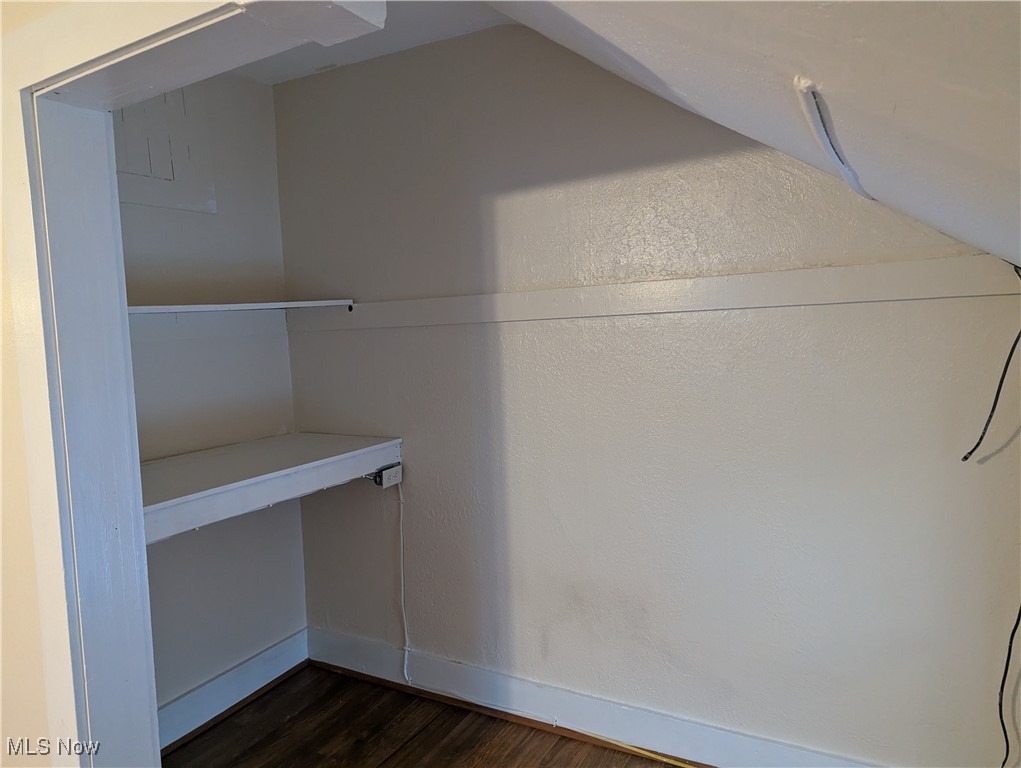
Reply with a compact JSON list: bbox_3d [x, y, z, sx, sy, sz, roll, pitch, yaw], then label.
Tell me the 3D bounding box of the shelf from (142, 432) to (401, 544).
[{"bbox_3d":[-0.861,0.283,2.173,0.542,0.091,1.105,0,4,26],"label":"shelf"}]

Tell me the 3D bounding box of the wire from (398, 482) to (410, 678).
[{"bbox_3d":[-0.384,0.731,2.571,0.032,0.748,0.020,0,5,30],"label":"wire"}]

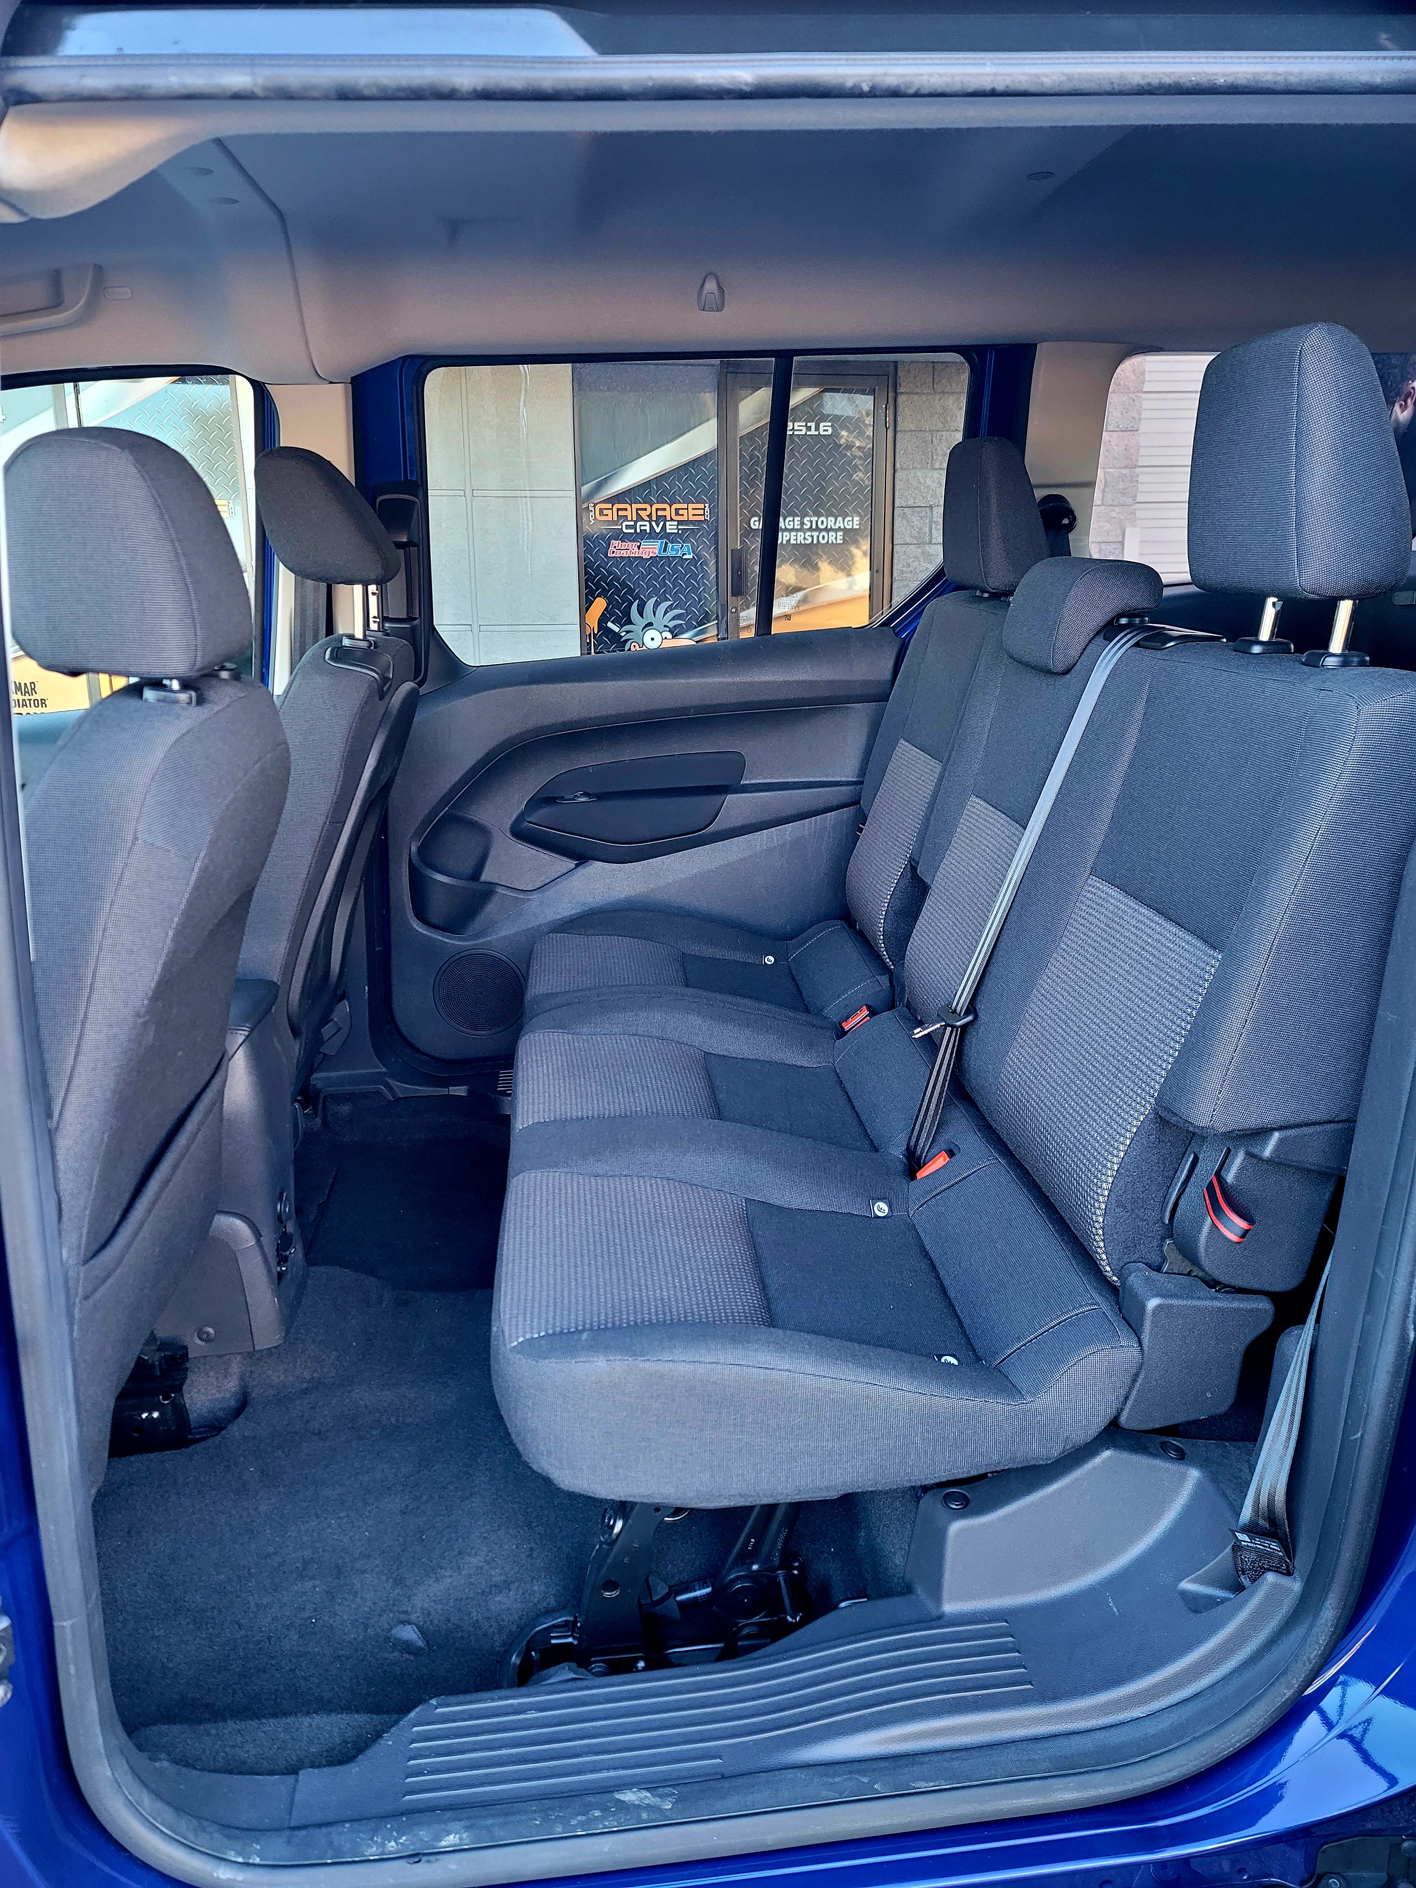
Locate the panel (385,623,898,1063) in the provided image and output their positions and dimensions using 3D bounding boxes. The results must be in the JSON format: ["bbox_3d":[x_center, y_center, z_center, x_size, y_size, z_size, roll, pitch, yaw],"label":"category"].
[{"bbox_3d":[-0.117,-0.158,2.462,0.900,0.770,0.110,-2,18,-5],"label":"panel"}]

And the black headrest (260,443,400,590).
[{"bbox_3d":[-0.523,-0.592,1.892,0.165,0.180,0.260,-12,19,-2],"label":"black headrest"}]

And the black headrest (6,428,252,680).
[{"bbox_3d":[-0.491,-0.333,1.165,0.165,0.200,0.260,-5,18,-4],"label":"black headrest"}]

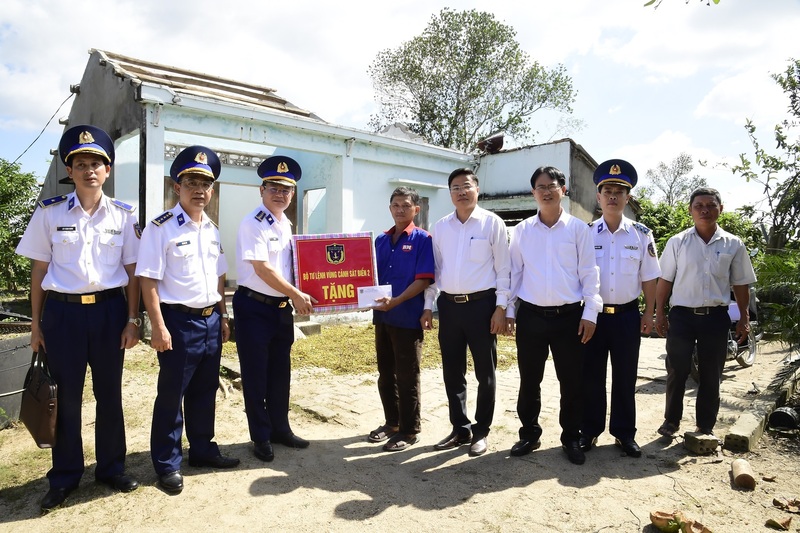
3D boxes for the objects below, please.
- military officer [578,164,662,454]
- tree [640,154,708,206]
[{"bbox_3d":[1.309,0.243,3.240,0.540,1.760,0.340,1,1,24],"label":"military officer"},{"bbox_3d":[10.811,-1.554,21.000,2.700,5.870,2.600,0,1,0],"label":"tree"}]

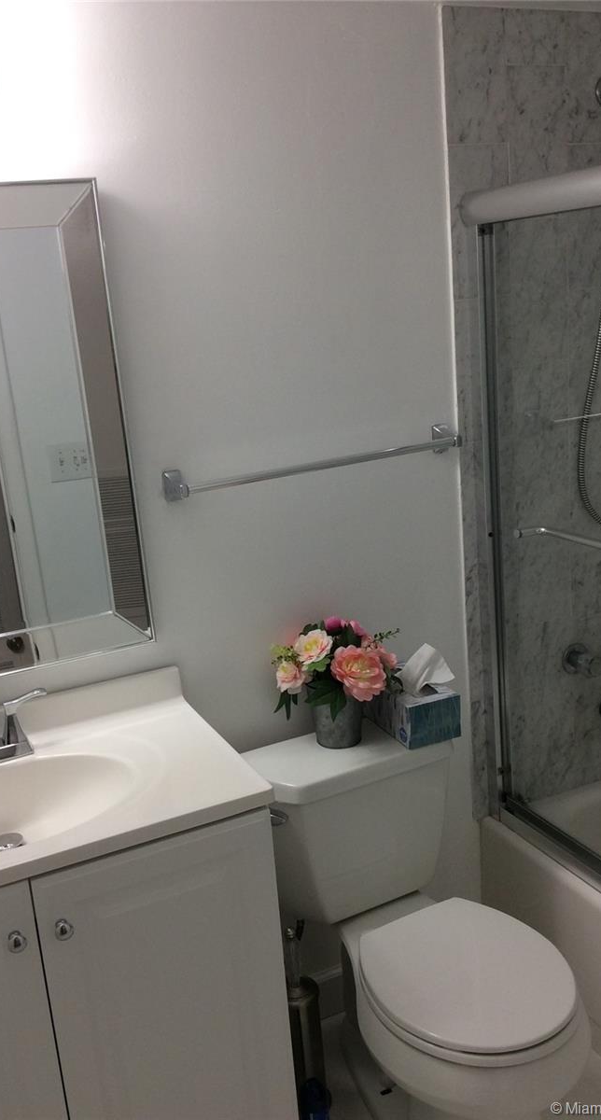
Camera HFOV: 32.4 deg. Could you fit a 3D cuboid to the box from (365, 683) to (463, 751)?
[{"bbox_3d":[0.222,0.304,2.179,0.118,0.089,0.228,-11,16,-23],"label":"box"}]

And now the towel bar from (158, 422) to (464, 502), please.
[{"bbox_3d":[0.047,-0.192,2.069,0.645,0.060,0.075,-11,16,-23],"label":"towel bar"}]

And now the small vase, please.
[{"bbox_3d":[0.076,0.323,2.131,0.100,0.102,0.100,-5,15,1],"label":"small vase"}]

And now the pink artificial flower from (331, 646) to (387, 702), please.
[{"bbox_3d":[0.115,0.227,2.052,0.110,0.105,0.075,-6,15,-4],"label":"pink artificial flower"}]

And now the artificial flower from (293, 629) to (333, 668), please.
[{"bbox_3d":[0.025,0.172,2.040,0.076,0.068,0.060,-4,15,3],"label":"artificial flower"}]

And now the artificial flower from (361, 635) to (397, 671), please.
[{"bbox_3d":[0.162,0.191,2.128,0.060,0.070,0.074,7,19,38],"label":"artificial flower"}]

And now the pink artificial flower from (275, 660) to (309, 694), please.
[{"bbox_3d":[-0.016,0.232,2.034,0.068,0.066,0.060,-2,15,13],"label":"pink artificial flower"}]

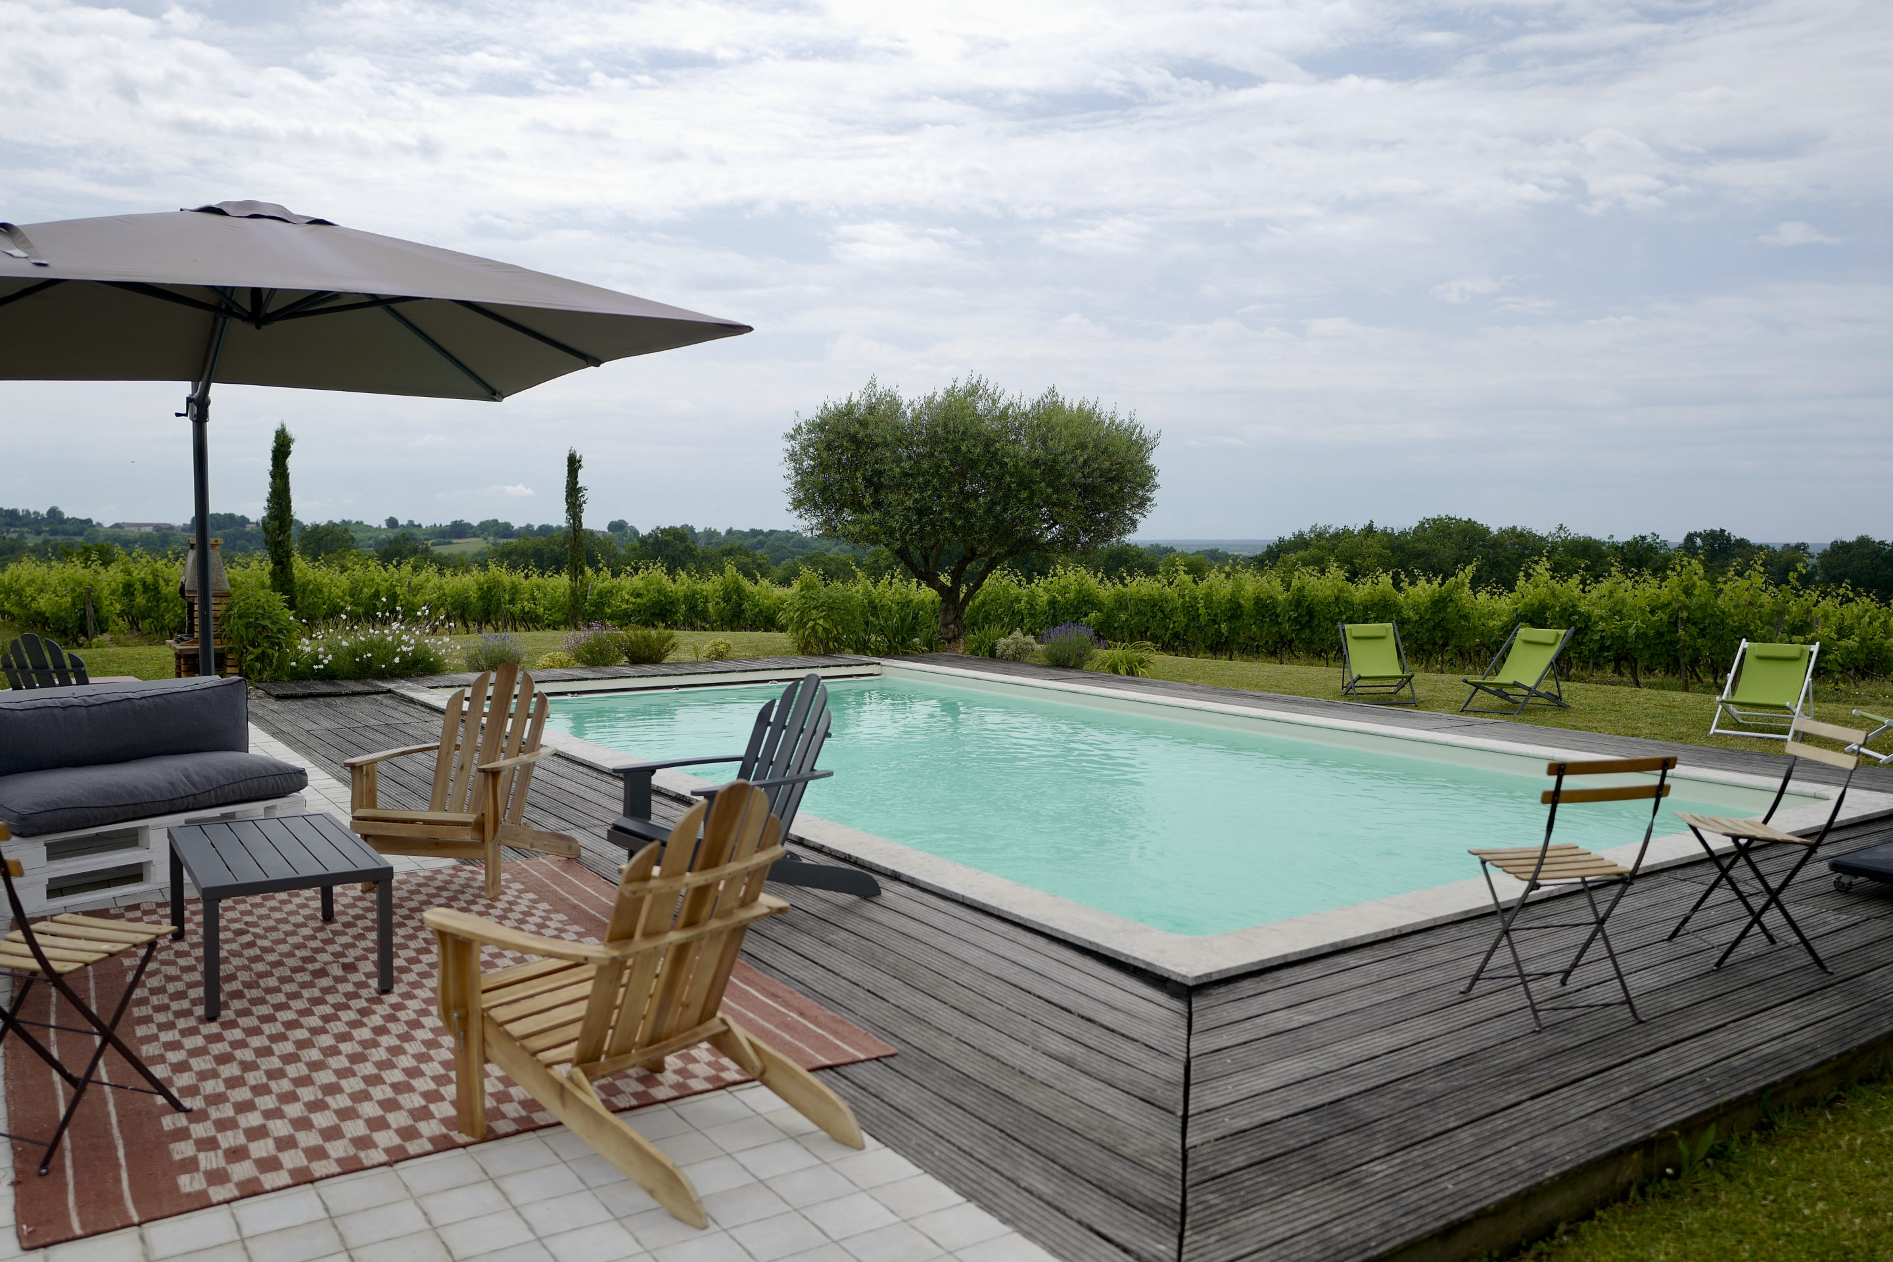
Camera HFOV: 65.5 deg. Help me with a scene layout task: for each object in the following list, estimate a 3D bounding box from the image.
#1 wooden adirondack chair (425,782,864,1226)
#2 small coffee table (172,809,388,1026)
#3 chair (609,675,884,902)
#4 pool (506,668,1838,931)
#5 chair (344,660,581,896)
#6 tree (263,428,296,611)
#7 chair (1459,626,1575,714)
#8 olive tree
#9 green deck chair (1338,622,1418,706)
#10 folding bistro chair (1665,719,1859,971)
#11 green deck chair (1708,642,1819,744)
[{"bbox_3d":[-0.726,0.801,3.653,0.930,0.920,0.710,3,5,38],"label":"wooden adirondack chair"},{"bbox_3d":[-2.327,0.960,5.105,0.560,0.405,1.120,-2,4,-33],"label":"small coffee table"},{"bbox_3d":[-0.784,0.648,5.962,0.920,0.920,0.710,-3,5,-41],"label":"chair"},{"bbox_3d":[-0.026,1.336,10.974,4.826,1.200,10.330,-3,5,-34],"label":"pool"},{"bbox_3d":[-2.065,0.628,6.411,0.710,0.900,0.860,1,4,11],"label":"chair"},{"bbox_3d":[-12.225,-1.872,27.000,0.620,3.800,0.620,0,4,0],"label":"tree"},{"bbox_3d":[5.479,0.376,14.117,1.100,0.755,0.570,-3,5,-42],"label":"chair"},{"bbox_3d":[0.392,-1.815,22.300,5.650,4.050,5.200,0,4,0],"label":"olive tree"},{"bbox_3d":[4.165,0.285,14.363,0.585,0.790,0.920,0,4,-2],"label":"green deck chair"},{"bbox_3d":[2.868,0.741,5.188,0.469,0.824,0.445,0,4,5],"label":"folding bistro chair"},{"bbox_3d":[6.962,0.483,12.533,0.570,0.745,1.120,3,5,38],"label":"green deck chair"}]

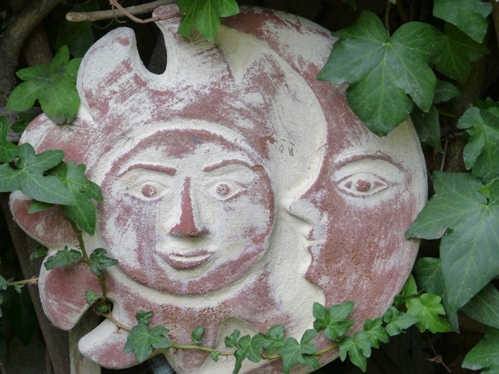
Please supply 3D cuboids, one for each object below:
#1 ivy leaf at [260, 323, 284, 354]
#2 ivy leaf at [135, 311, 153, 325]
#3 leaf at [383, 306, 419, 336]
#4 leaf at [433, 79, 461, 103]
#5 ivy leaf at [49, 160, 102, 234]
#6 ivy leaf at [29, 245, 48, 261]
[{"bbox_3d":[0.017,0.115,1.720,0.018,0.023,0.007,0,6,0],"label":"ivy leaf"},{"bbox_3d":[-0.073,0.091,1.585,0.012,0.011,0.004,0,-30,0],"label":"ivy leaf"},{"bbox_3d":[0.106,0.094,1.590,0.025,0.021,0.007,-1,-25,-10],"label":"leaf"},{"bbox_3d":[0.137,-0.068,1.620,0.028,0.018,0.006,-1,-20,-10],"label":"leaf"},{"bbox_3d":[-0.132,0.008,1.710,0.044,0.056,0.015,0,6,0],"label":"ivy leaf"},{"bbox_3d":[-0.150,0.047,1.620,0.013,0.012,0.004,0,-25,0],"label":"ivy leaf"}]

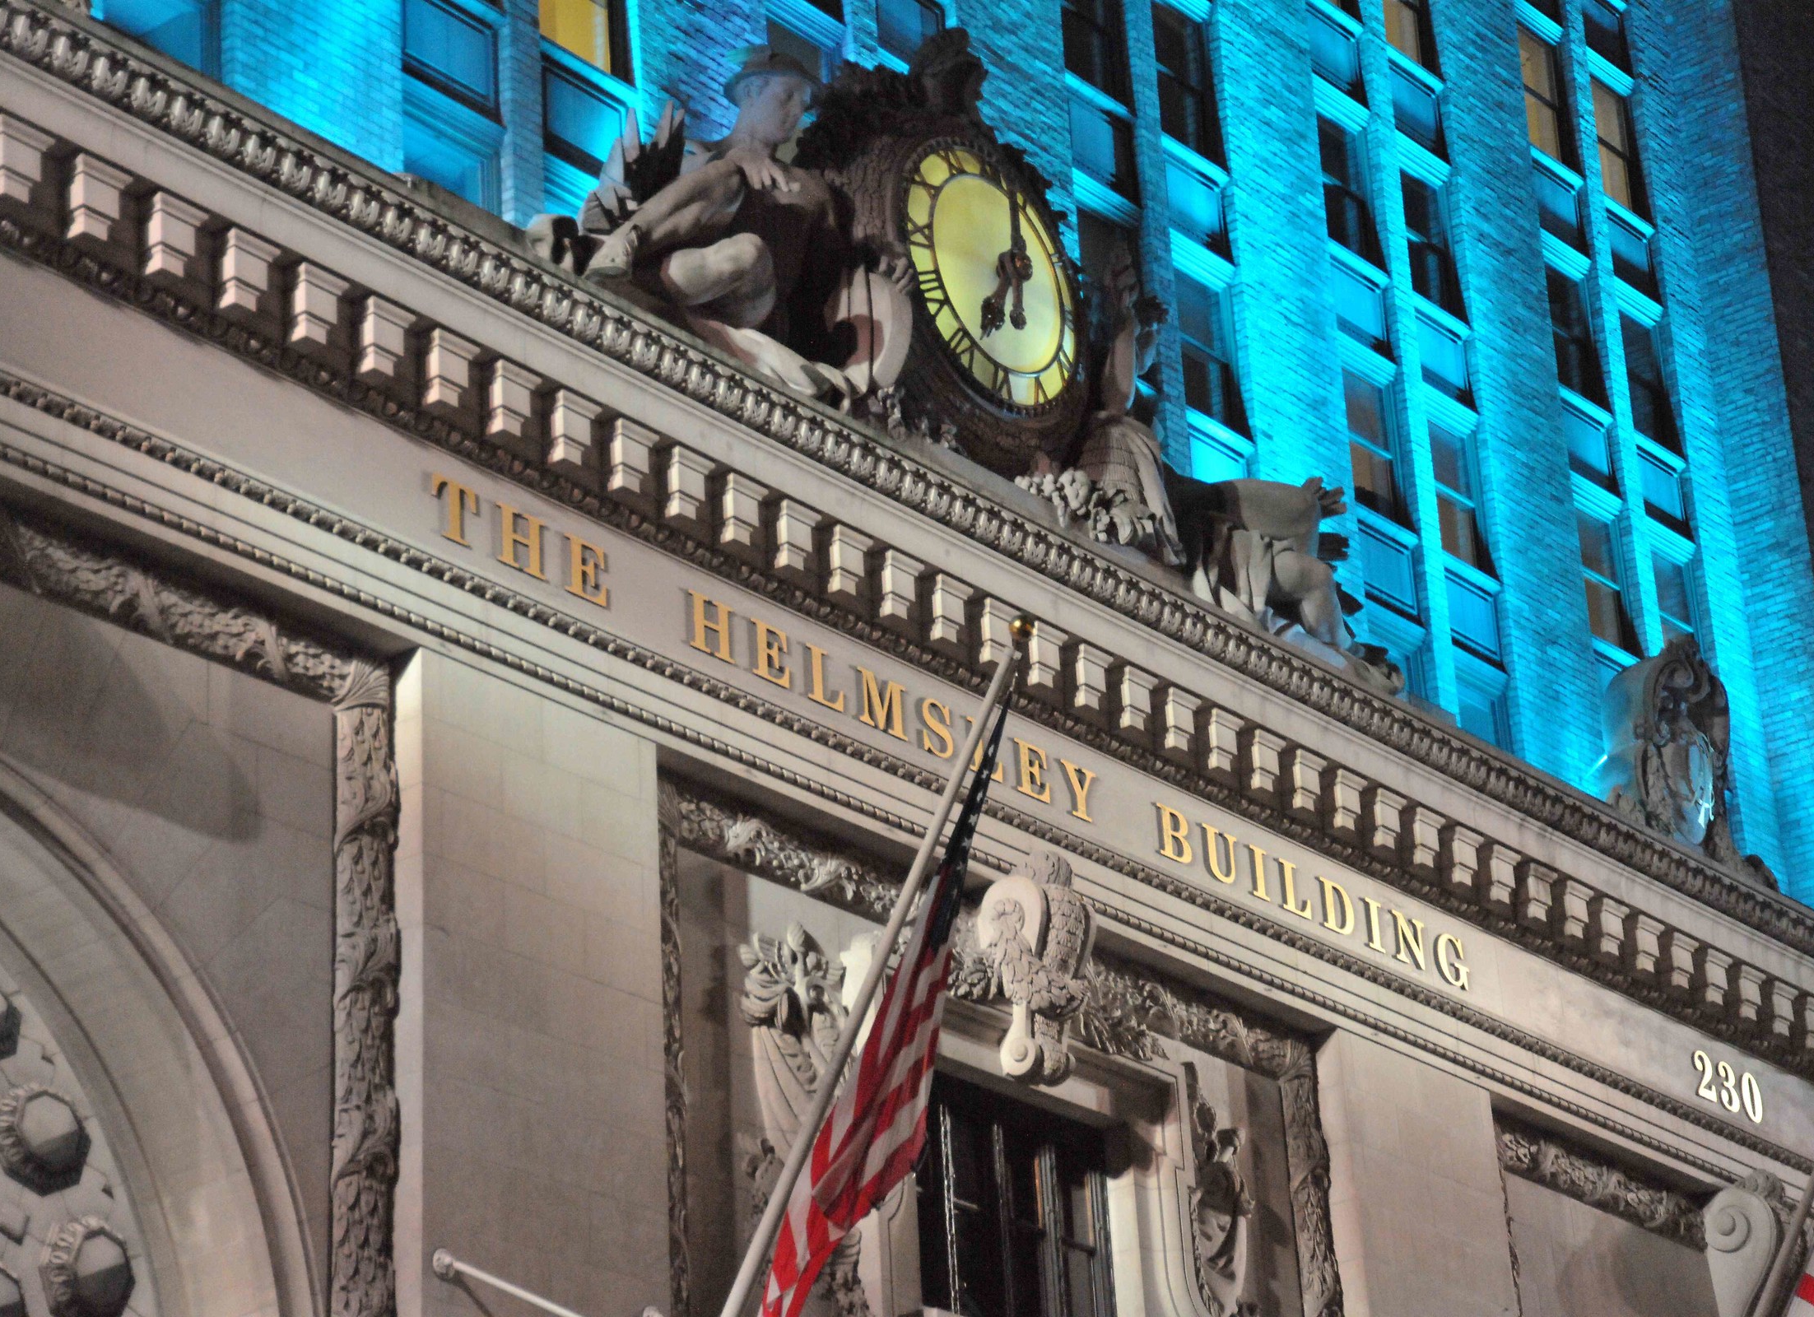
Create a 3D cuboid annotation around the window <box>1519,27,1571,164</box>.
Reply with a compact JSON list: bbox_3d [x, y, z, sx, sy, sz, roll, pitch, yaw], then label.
[{"bbox_3d":[8.778,-7.829,62.383,0.200,1.800,1.200,-21,-30,34],"label":"window"}]

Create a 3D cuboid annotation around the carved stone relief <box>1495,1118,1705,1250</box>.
[{"bbox_3d":[7.678,5.946,50.304,0.260,0.519,4.971,-21,-30,34],"label":"carved stone relief"}]

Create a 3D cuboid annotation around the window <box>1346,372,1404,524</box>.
[{"bbox_3d":[5.329,-2.607,52.437,0.200,2.050,1.300,-20,-29,33],"label":"window"}]

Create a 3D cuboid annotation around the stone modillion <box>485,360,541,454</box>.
[{"bbox_3d":[-3.419,-2.169,38.611,0.330,0.559,0.502,-21,-30,34],"label":"stone modillion"}]

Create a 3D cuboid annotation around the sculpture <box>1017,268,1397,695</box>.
[{"bbox_3d":[2.592,-2.058,45.303,1.500,4.300,6.800,-20,-29,33],"label":"sculpture"}]

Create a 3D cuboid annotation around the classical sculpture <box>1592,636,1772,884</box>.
[{"bbox_3d":[9.069,1.091,54.349,1.050,3.100,3.500,-21,-30,34],"label":"classical sculpture"}]

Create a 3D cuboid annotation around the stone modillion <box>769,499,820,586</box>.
[{"bbox_3d":[-1.044,-1.065,41.322,0.330,0.559,0.502,-21,-30,34],"label":"stone modillion"}]

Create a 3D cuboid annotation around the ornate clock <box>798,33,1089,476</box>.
[{"bbox_3d":[0.573,-4.052,45.676,1.150,5.100,4.300,-21,-30,34],"label":"ornate clock"}]

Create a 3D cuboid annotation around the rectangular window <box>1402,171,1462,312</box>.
[{"bbox_3d":[6.290,-5.227,55.180,0.200,2.050,1.300,-20,-29,33],"label":"rectangular window"}]

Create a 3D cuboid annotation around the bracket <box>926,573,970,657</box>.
[{"bbox_3d":[0.353,-0.402,42.375,0.360,0.581,0.530,-21,-30,34],"label":"bracket"}]

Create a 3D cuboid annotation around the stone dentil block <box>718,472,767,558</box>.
[{"bbox_3d":[-1.516,-1.284,40.780,0.330,0.559,0.502,-21,-30,34],"label":"stone dentil block"}]

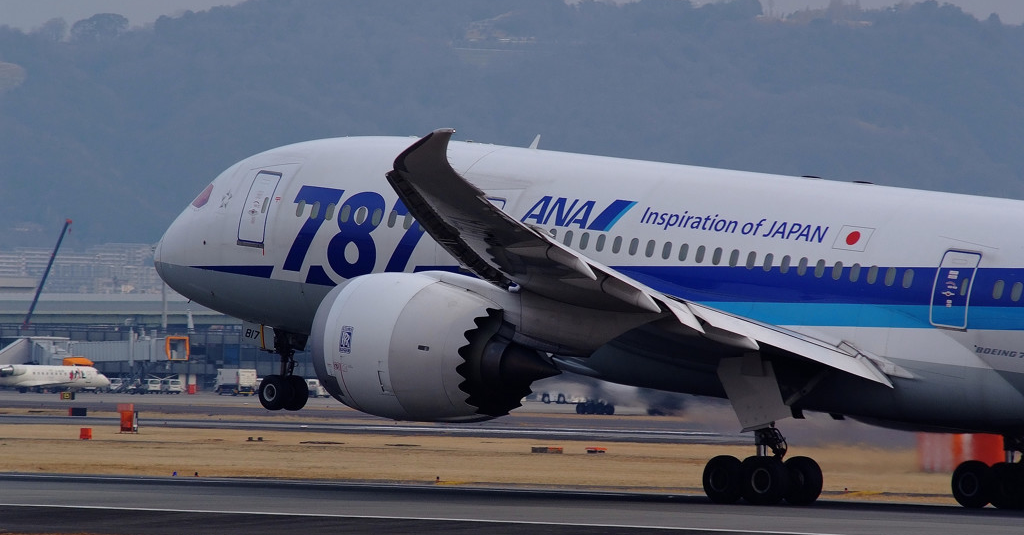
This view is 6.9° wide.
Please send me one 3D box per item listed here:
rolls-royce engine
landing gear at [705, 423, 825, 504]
[{"bbox_3d":[-1.440,2.261,221.497,7.200,3.800,3.750,10,6,44],"label":"rolls-royce engine"},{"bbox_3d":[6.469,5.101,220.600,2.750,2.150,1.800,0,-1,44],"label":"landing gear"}]

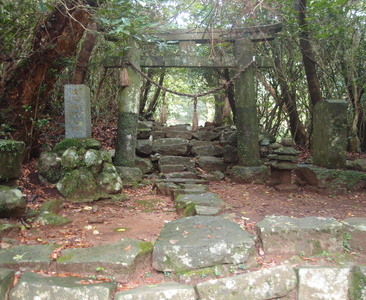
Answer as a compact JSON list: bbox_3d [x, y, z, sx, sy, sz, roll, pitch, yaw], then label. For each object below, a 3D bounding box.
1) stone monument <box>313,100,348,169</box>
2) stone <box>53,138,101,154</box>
[{"bbox_3d":[2.586,-0.280,5.702,0.351,1.152,0.450,-1,6,-5],"label":"stone monument"},{"bbox_3d":[-1.662,-0.061,5.122,0.687,0.228,0.520,0,6,0],"label":"stone"}]

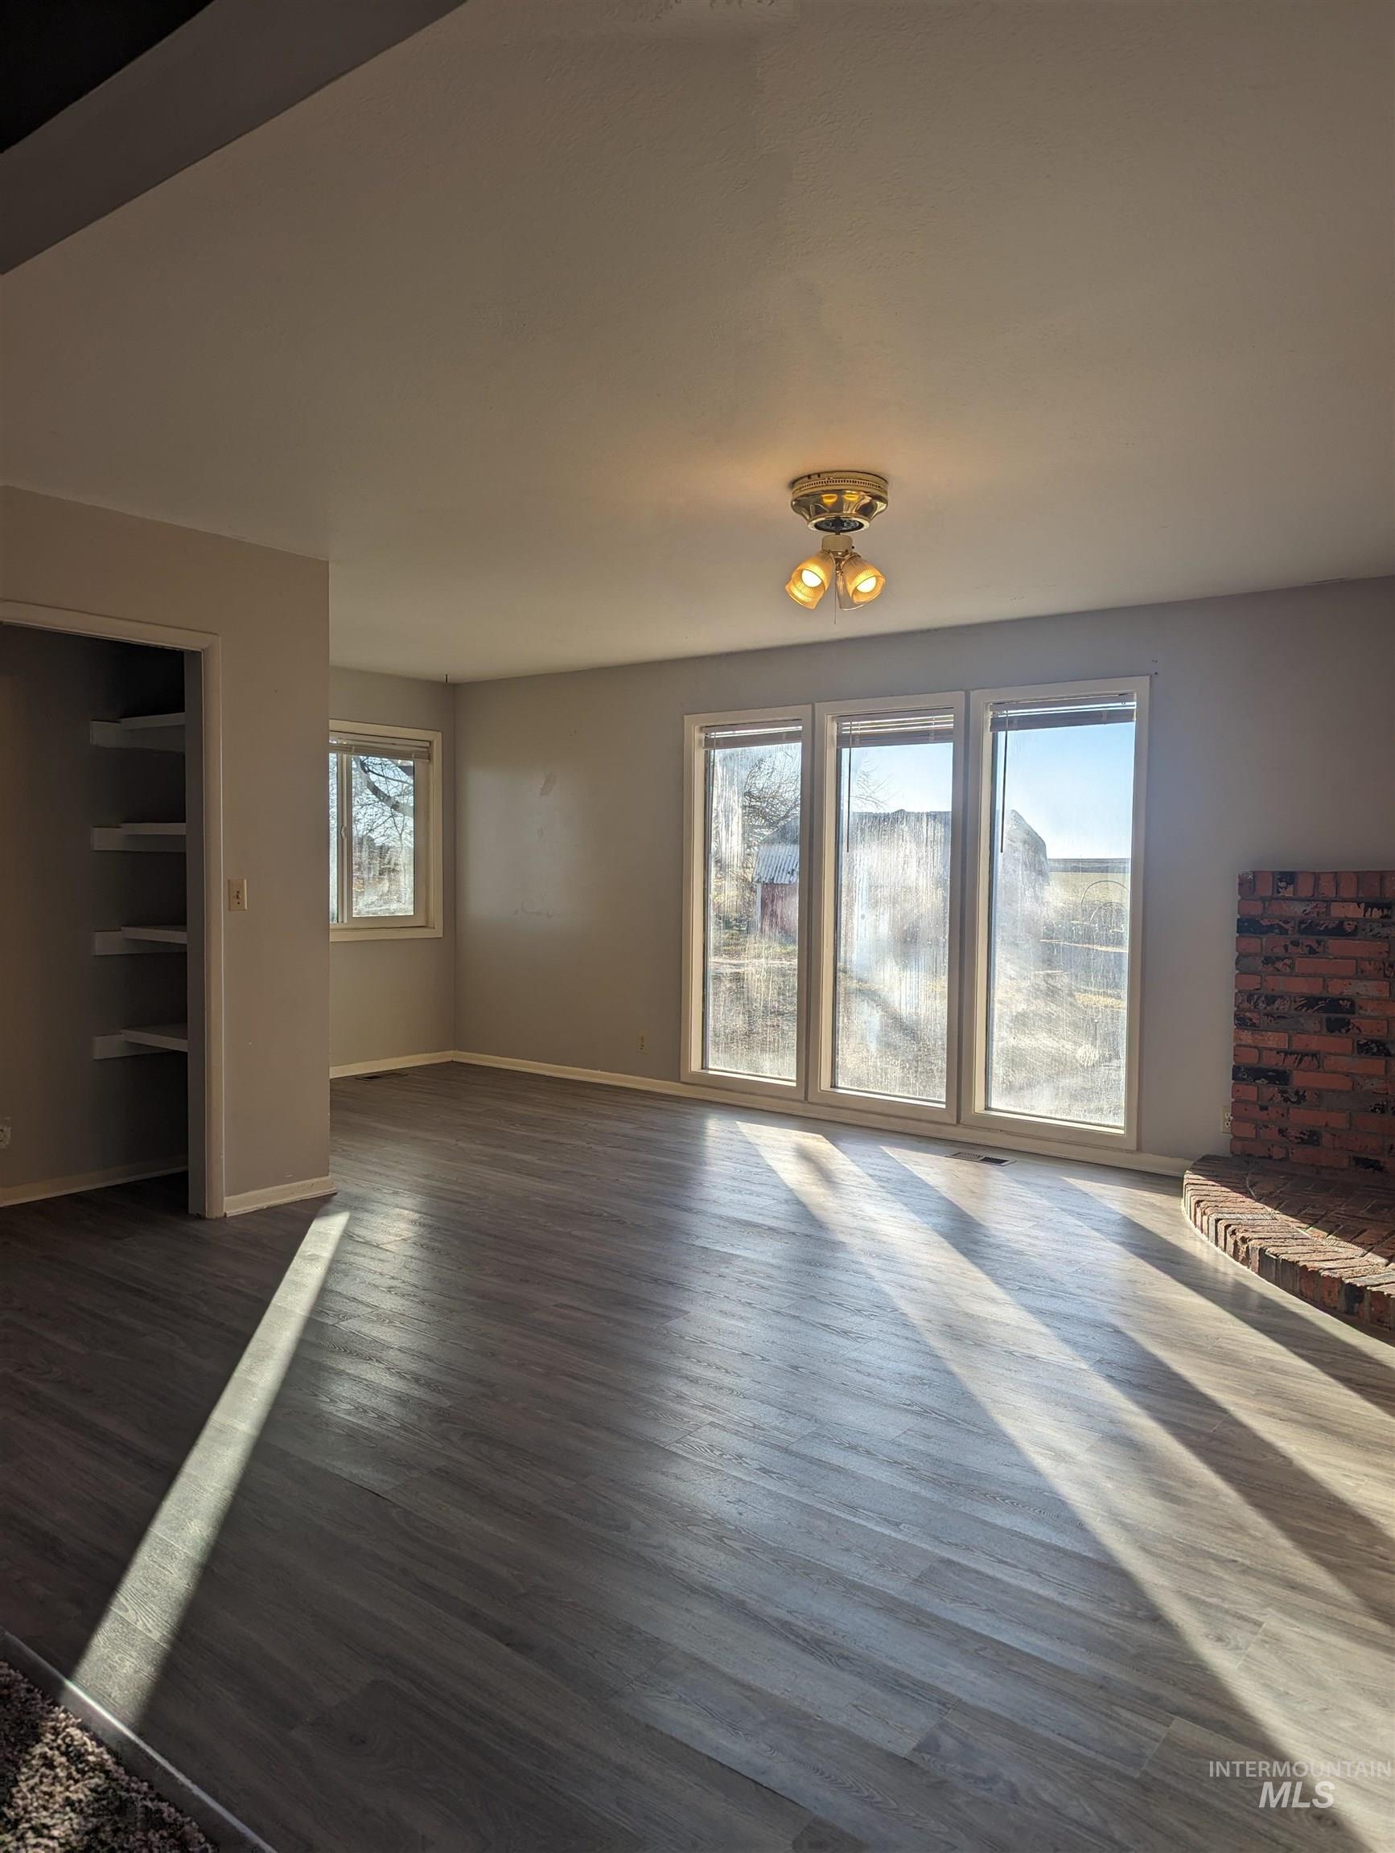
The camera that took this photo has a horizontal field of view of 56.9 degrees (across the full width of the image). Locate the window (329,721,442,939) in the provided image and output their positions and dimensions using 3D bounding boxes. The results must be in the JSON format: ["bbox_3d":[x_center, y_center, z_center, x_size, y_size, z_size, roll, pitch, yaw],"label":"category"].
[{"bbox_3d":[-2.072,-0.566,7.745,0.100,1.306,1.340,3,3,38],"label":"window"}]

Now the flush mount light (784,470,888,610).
[{"bbox_3d":[0.426,-1.137,3.862,0.295,0.360,0.295,1,3,6],"label":"flush mount light"}]

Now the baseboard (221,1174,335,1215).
[{"bbox_3d":[-1.556,1.017,4.853,0.018,0.070,0.475,3,3,38],"label":"baseboard"}]

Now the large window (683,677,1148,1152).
[{"bbox_3d":[0.944,-0.098,6.385,2.568,2.049,0.110,3,3,38],"label":"large window"}]

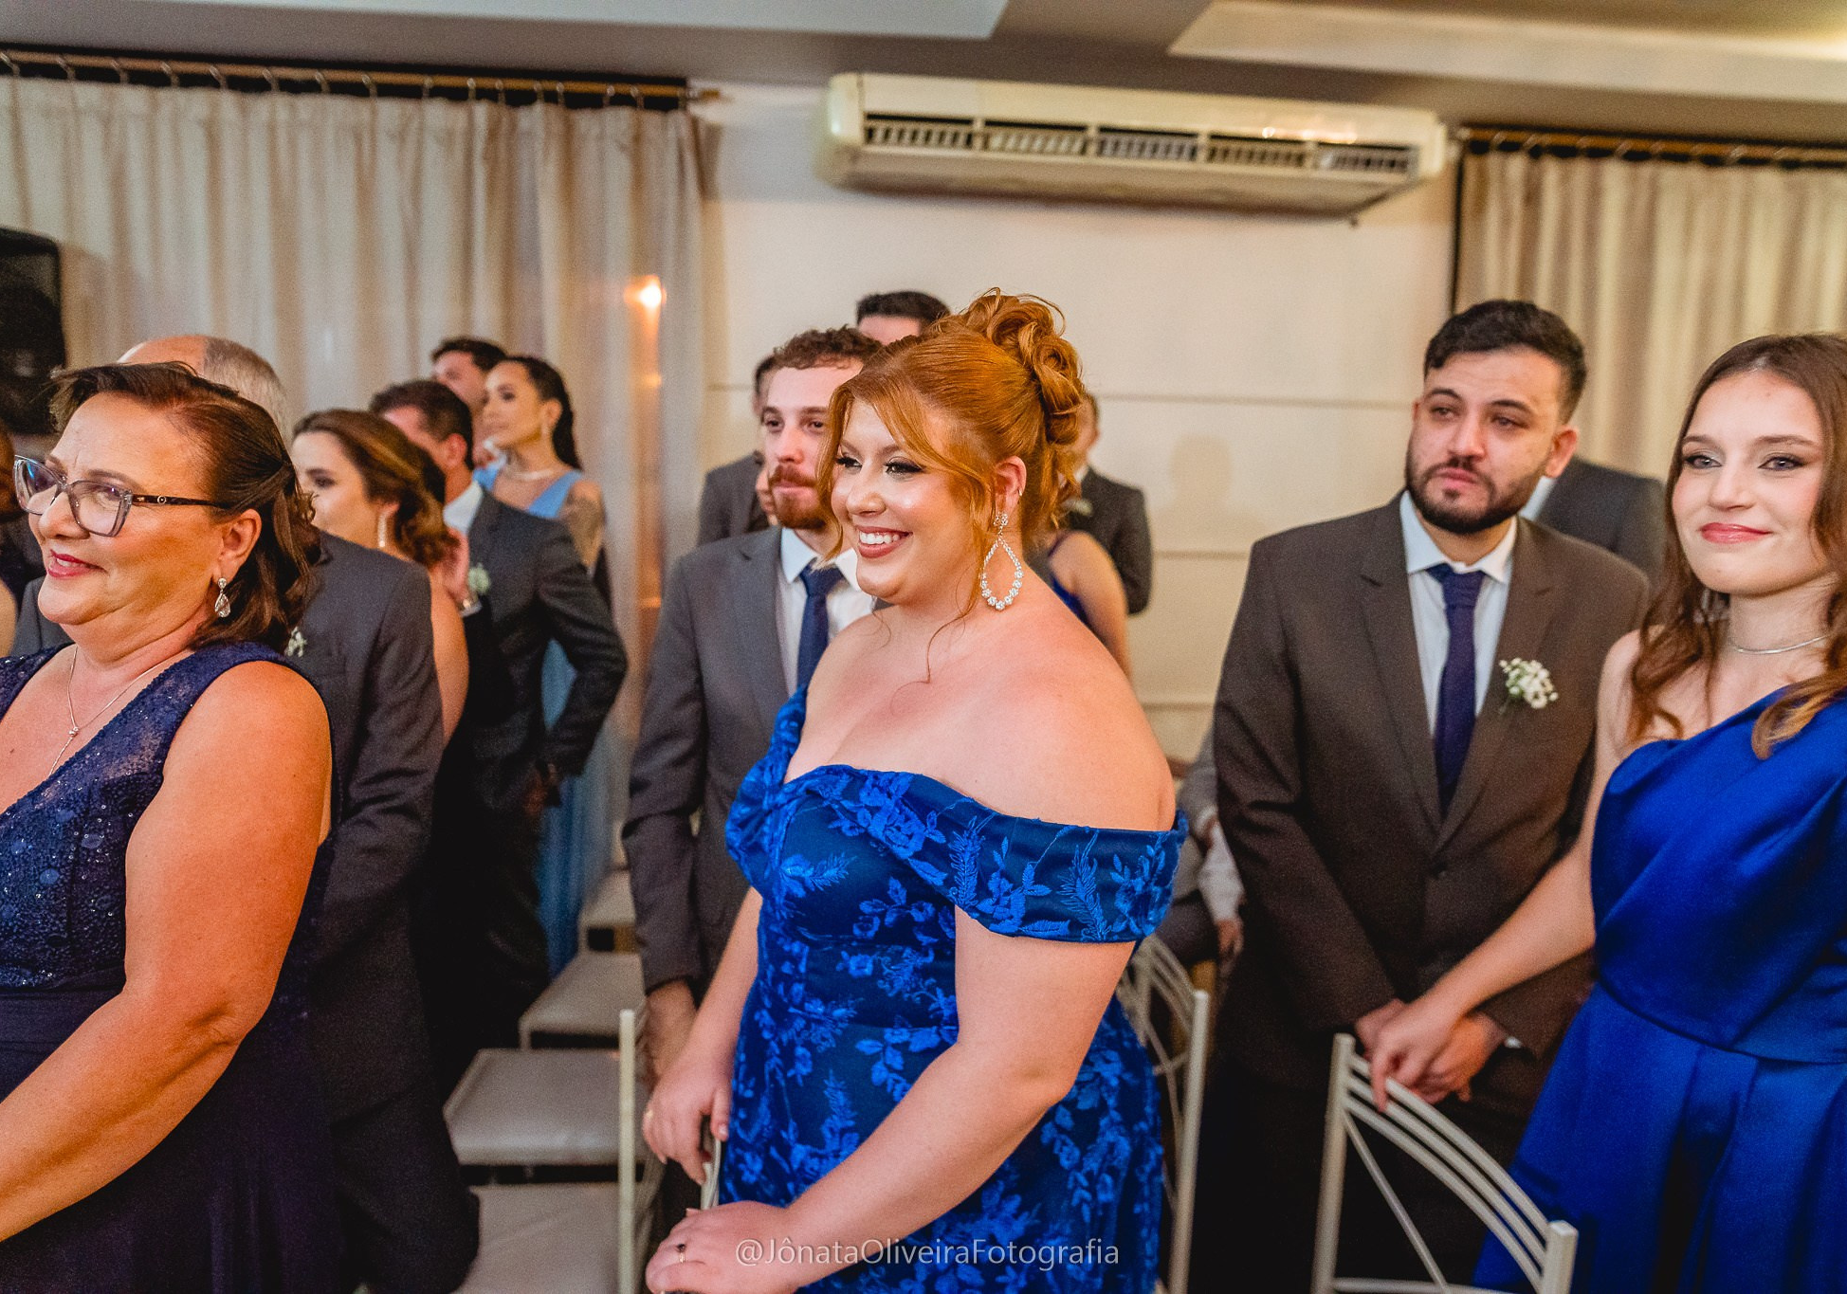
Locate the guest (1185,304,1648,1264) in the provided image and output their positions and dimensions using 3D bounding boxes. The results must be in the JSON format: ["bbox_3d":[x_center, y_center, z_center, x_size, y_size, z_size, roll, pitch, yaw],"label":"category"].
[{"bbox_3d":[0.623,0.457,1.671,0.520,1.748,0.340,4,9,23],"label":"guest"}]

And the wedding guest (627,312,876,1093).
[{"bbox_3d":[-0.151,0.418,1.920,0.530,1.733,0.330,5,9,27],"label":"wedding guest"}]

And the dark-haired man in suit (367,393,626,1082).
[{"bbox_3d":[-0.886,0.331,2.598,0.360,1.696,0.580,-4,9,-32],"label":"dark-haired man in suit"}]

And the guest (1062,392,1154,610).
[{"bbox_3d":[0.305,0.215,3.302,0.520,1.764,0.320,5,9,30],"label":"guest"}]

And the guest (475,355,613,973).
[{"bbox_3d":[-0.891,0.215,3.104,0.360,1.783,0.460,-5,10,-38],"label":"guest"}]

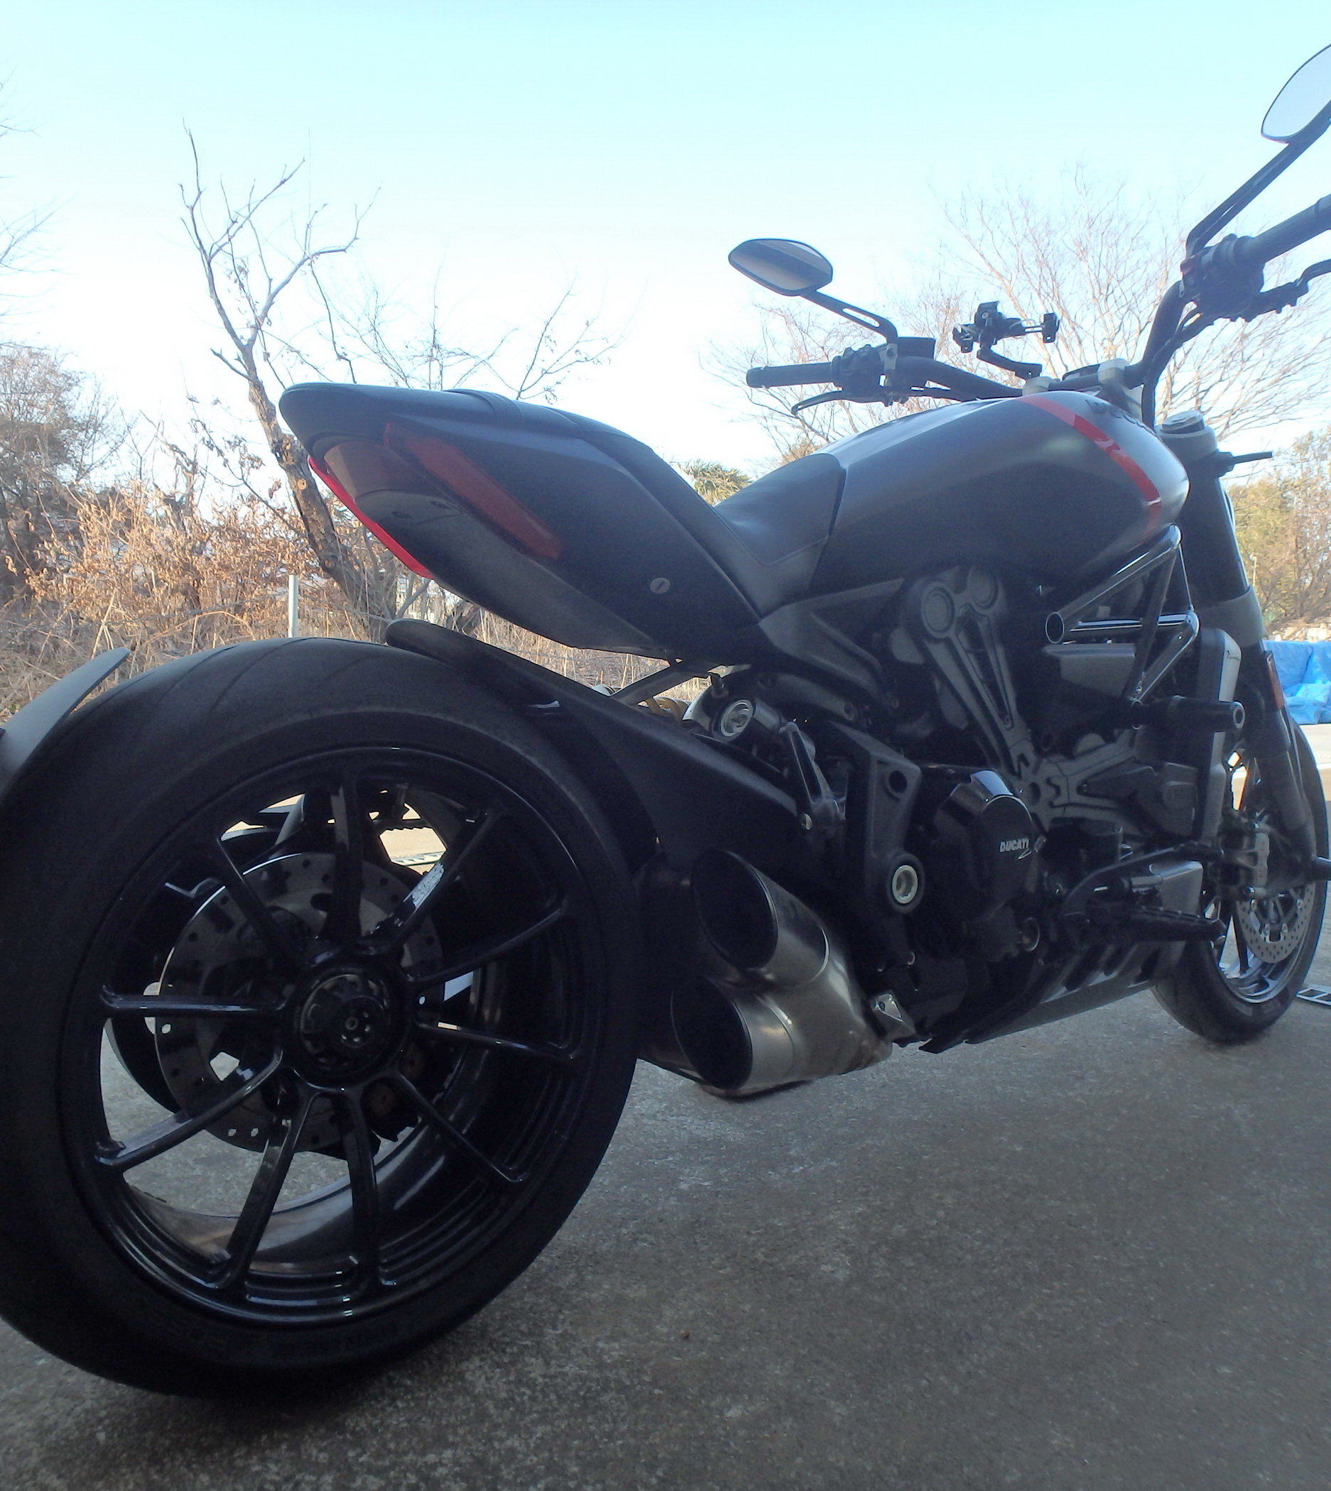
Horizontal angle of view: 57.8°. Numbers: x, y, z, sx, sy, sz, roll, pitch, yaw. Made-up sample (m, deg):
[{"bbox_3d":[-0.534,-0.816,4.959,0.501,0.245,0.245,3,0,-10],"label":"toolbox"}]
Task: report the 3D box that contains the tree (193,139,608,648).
[{"bbox_3d":[-2.142,-2.461,9.700,3.400,4.784,3.000,0,4,-12],"label":"tree"}]

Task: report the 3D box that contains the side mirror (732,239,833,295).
[{"bbox_3d":[0.188,-0.744,1.883,0.165,0.085,0.030,28,-5,18],"label":"side mirror"}]

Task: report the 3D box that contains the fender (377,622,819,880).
[{"bbox_3d":[-0.081,0.020,1.236,0.450,0.285,0.220,-3,4,-37],"label":"fender"}]

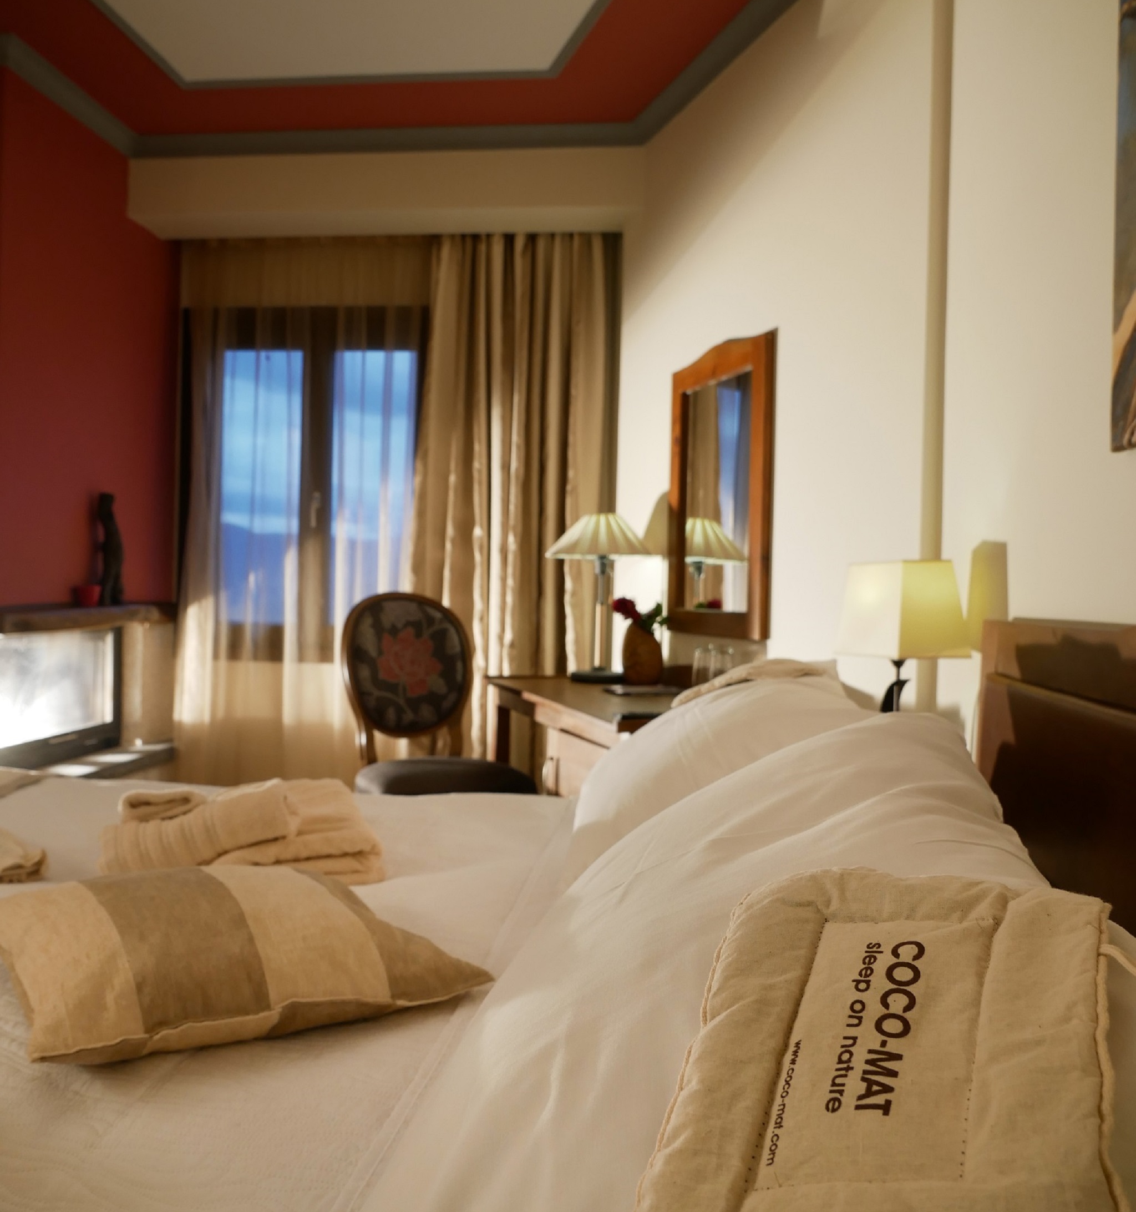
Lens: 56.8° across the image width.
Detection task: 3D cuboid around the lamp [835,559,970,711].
[{"bbox_3d":[0.677,0.158,2.133,0.195,0.500,0.195,1,1,-27],"label":"lamp"}]

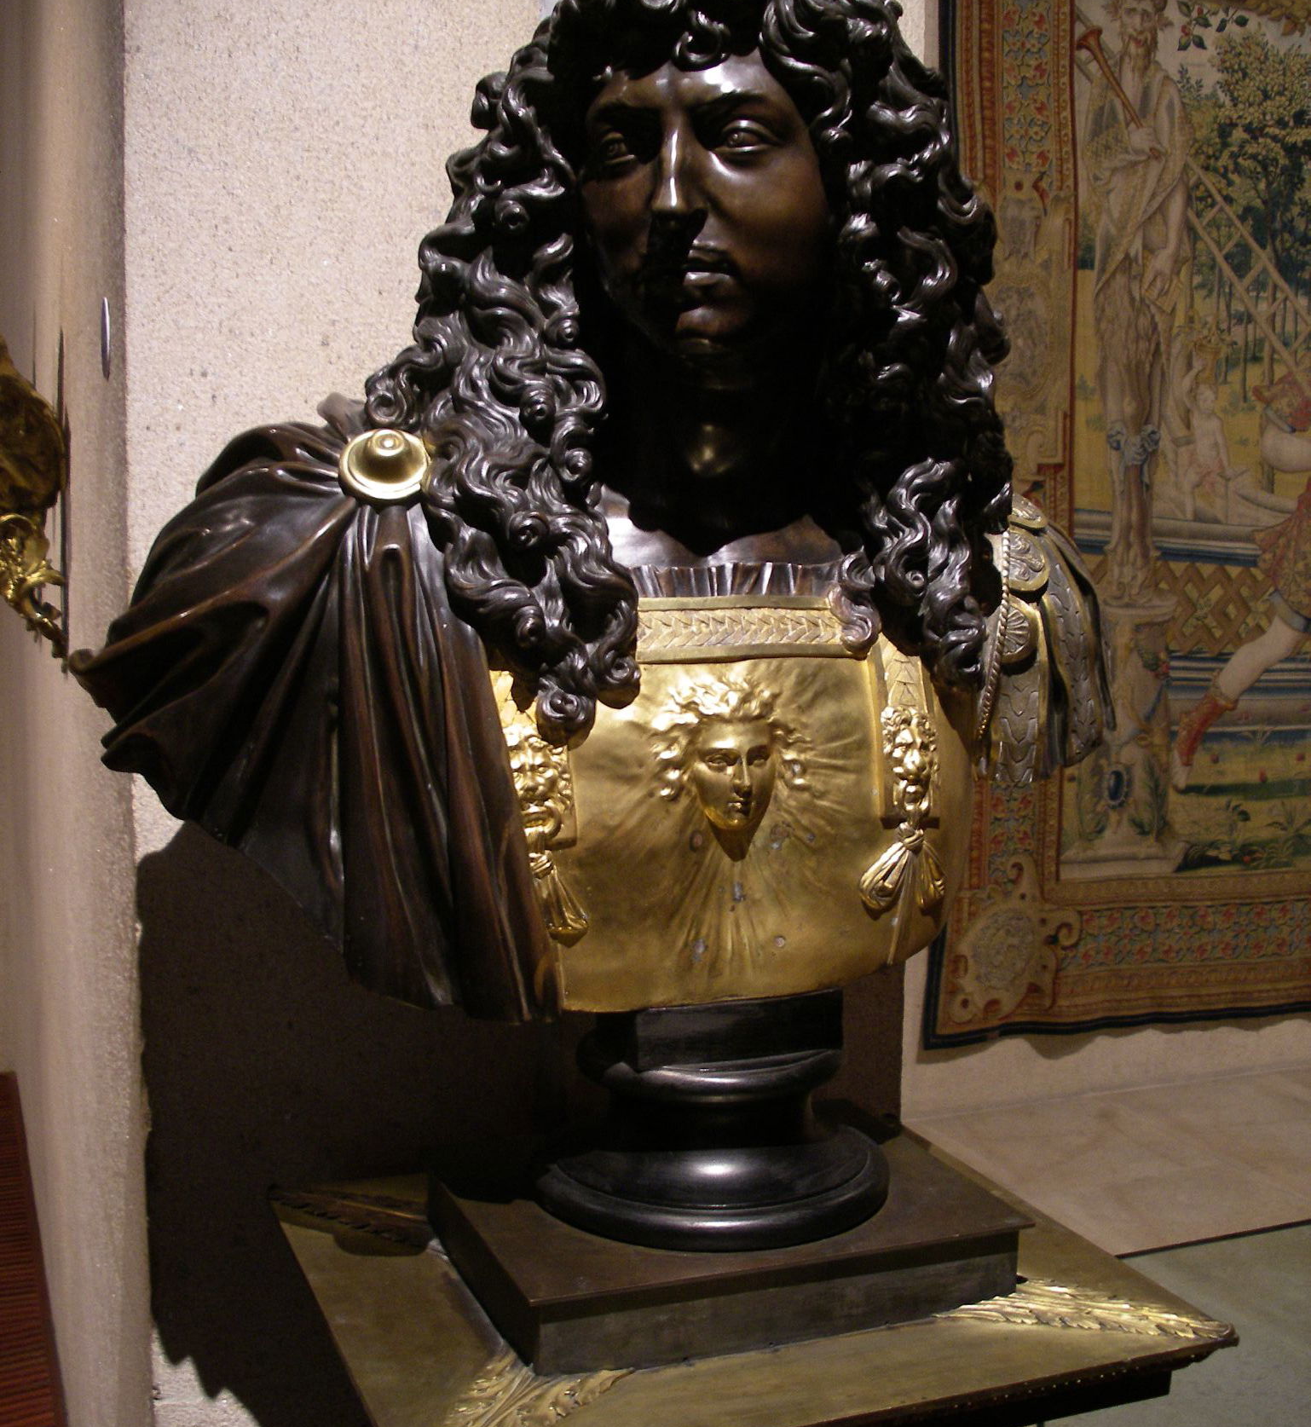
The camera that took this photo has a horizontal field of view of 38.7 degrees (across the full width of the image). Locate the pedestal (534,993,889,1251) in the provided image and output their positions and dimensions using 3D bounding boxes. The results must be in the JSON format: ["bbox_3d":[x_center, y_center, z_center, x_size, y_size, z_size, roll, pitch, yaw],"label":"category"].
[{"bbox_3d":[0.040,0.254,1.291,0.244,0.151,0.244,1,7,0],"label":"pedestal"}]

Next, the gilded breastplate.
[{"bbox_3d":[0.043,0.042,1.267,0.340,0.265,0.162,-2,7,-21],"label":"gilded breastplate"}]

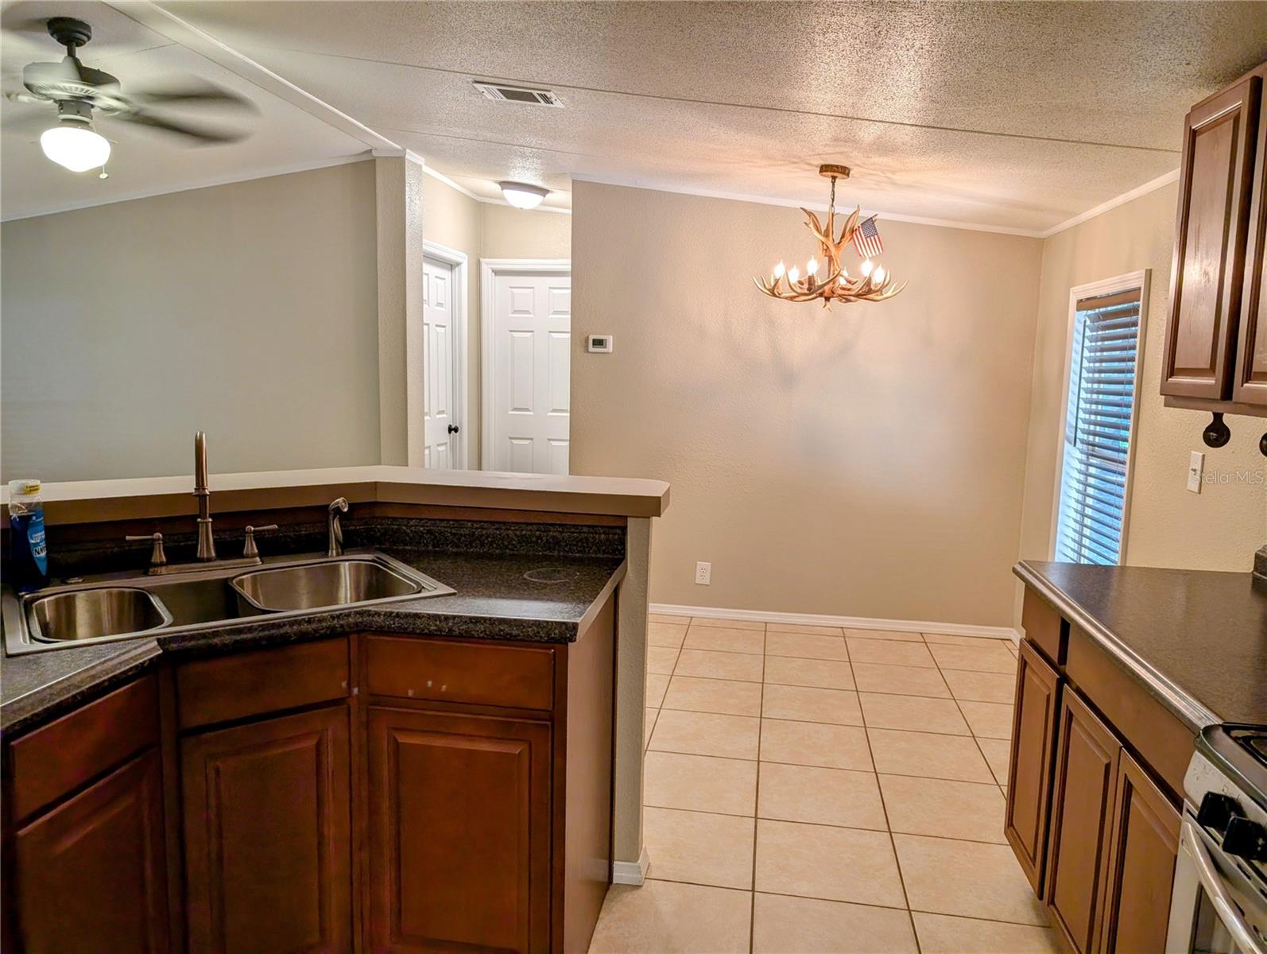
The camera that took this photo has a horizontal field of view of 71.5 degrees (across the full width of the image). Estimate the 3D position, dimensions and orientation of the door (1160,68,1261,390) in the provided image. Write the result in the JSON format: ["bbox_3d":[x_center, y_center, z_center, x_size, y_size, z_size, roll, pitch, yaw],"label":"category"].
[{"bbox_3d":[1.378,-0.543,2.115,0.028,0.710,0.320,2,7,9],"label":"door"}]

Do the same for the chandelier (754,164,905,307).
[{"bbox_3d":[0.847,-1.018,3.775,0.650,0.595,0.650,3,7,9],"label":"chandelier"}]

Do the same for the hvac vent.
[{"bbox_3d":[-0.422,-1.429,3.285,0.302,0.014,0.200,10,8,8],"label":"hvac vent"}]

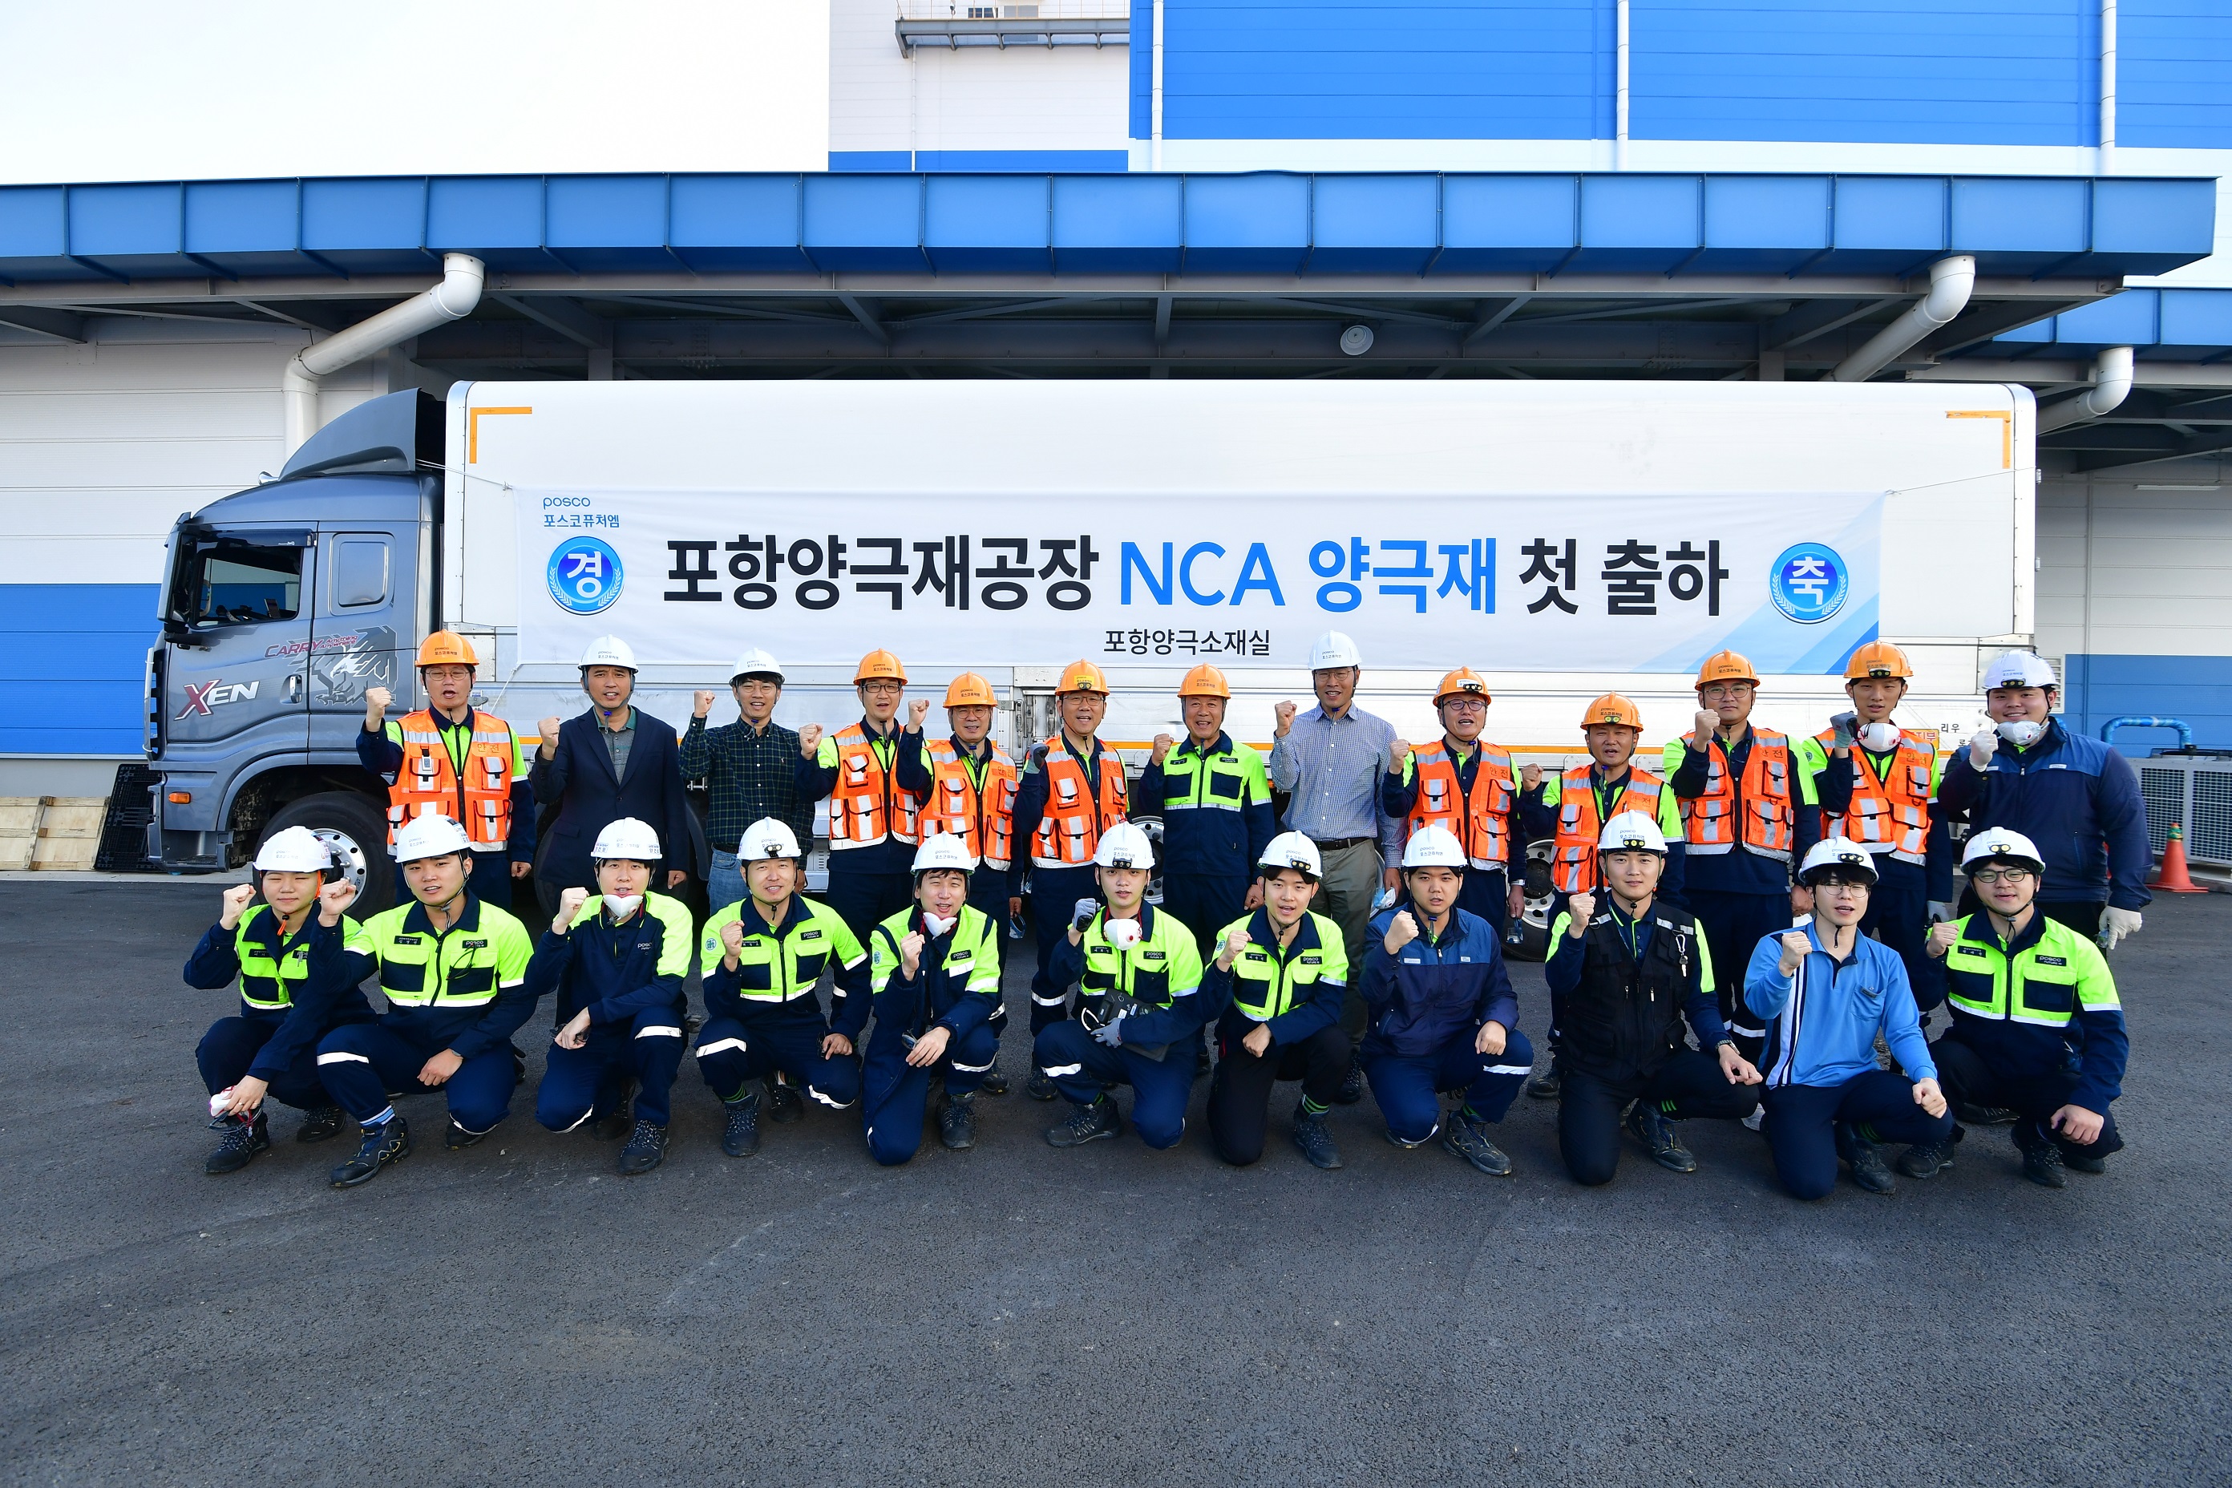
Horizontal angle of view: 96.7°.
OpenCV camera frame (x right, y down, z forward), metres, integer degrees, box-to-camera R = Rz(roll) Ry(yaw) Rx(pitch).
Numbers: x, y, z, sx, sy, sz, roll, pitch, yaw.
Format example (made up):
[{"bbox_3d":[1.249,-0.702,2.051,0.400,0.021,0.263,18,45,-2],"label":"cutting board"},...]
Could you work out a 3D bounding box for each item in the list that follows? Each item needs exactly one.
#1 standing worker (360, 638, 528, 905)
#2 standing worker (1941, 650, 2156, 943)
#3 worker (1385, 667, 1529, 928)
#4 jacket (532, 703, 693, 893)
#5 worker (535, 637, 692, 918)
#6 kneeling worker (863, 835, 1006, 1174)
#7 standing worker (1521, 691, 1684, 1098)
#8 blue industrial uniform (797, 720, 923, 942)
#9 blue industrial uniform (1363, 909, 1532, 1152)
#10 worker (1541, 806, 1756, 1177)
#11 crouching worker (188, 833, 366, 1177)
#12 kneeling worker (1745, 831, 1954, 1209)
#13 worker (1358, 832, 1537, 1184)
[{"bbox_3d":[-2.676,0.472,4.000,0.580,1.850,0.400,1,-1,-30],"label":"standing worker"},{"bbox_3d":[3.742,0.536,4.020,0.627,1.835,0.440,0,0,45],"label":"standing worker"},{"bbox_3d":[1.368,0.558,4.000,0.570,1.750,0.410,0,-1,15],"label":"worker"},{"bbox_3d":[-2.058,0.233,4.080,0.610,0.768,0.380,1,0,-18],"label":"jacket"},{"bbox_3d":[-2.008,0.483,4.000,0.590,1.840,0.400,1,-1,-25],"label":"worker"},{"bbox_3d":[-0.661,0.868,3.620,0.510,1.088,0.660,1,0,-7],"label":"kneeling worker"},{"bbox_3d":[1.980,0.600,4.100,0.620,1.641,0.450,0,0,18],"label":"standing worker"},{"bbox_3d":[-1.043,0.614,4.120,0.544,1.474,0.400,1,0,-15],"label":"blue industrial uniform"},{"bbox_3d":[1.167,0.977,3.540,0.610,0.820,0.570,0,-1,14],"label":"blue industrial uniform"},{"bbox_3d":[1.830,0.832,3.510,0.620,1.175,0.680,0,0,12],"label":"worker"},{"bbox_3d":[-2.920,0.840,3.500,0.560,1.100,0.660,1,-1,-35],"label":"crouching worker"},{"bbox_3d":[2.450,0.872,3.440,0.600,1.105,0.680,0,0,19],"label":"kneeling worker"},{"bbox_3d":[1.170,0.858,3.550,0.620,1.140,0.660,0,-1,14],"label":"worker"}]

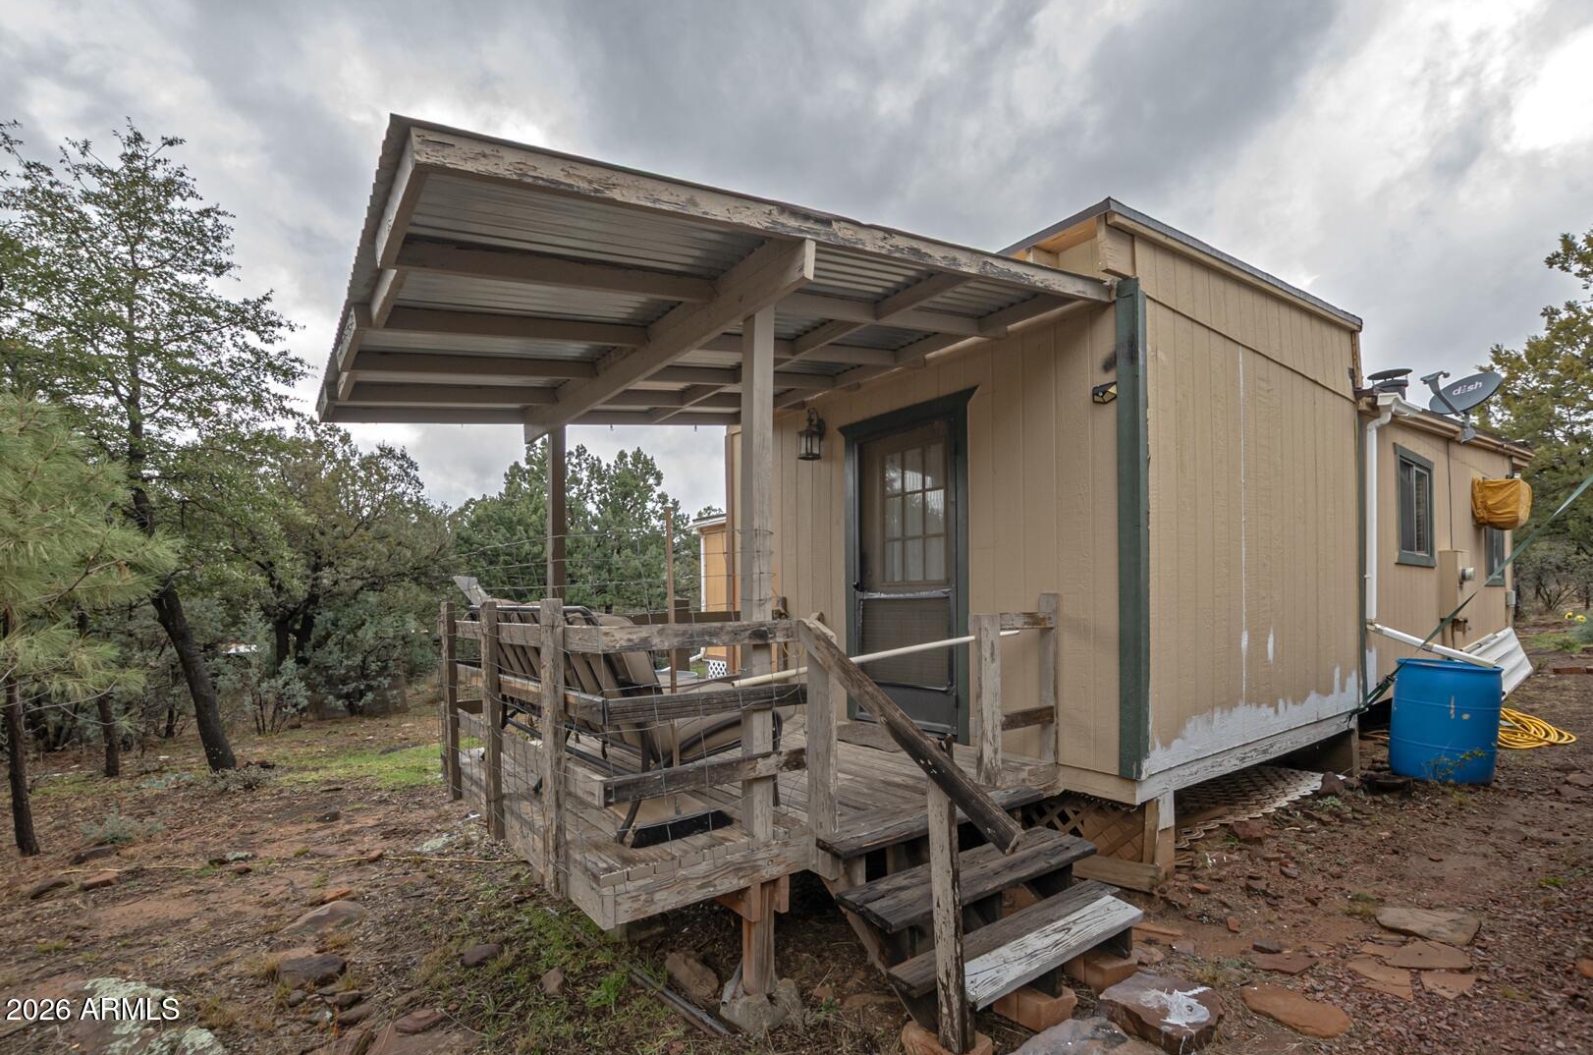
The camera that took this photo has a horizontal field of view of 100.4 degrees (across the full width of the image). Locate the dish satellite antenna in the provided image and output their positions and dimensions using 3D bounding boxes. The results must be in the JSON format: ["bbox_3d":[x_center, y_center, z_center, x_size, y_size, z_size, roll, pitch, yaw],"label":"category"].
[{"bbox_3d":[6.674,-1.217,6.650,0.570,0.670,0.560,1,-4,-8],"label":"dish satellite antenna"}]

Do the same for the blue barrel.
[{"bbox_3d":[4.998,1.468,5.120,0.600,0.820,0.600,4,-1,-36],"label":"blue barrel"}]

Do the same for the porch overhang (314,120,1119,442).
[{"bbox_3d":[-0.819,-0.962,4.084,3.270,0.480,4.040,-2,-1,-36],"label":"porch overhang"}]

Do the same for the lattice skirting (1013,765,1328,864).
[{"bbox_3d":[2.647,1.657,4.369,2.870,0.400,0.780,4,-5,-36],"label":"lattice skirting"}]

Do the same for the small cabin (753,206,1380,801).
[{"bbox_3d":[1.870,-0.028,5.939,3.700,3.130,4.200,4,-5,-36],"label":"small cabin"}]

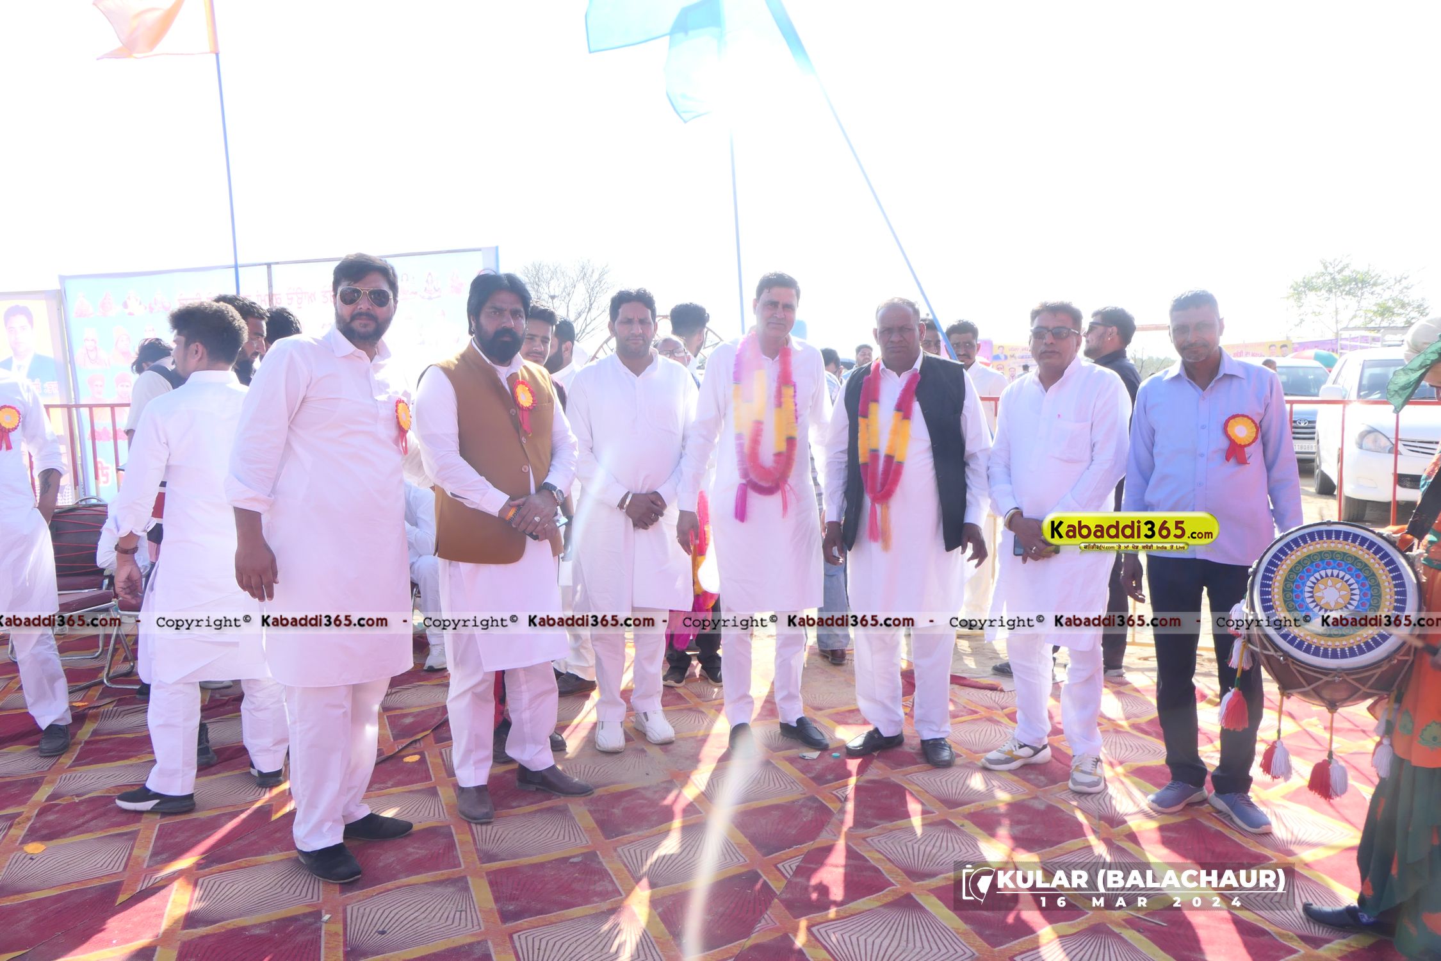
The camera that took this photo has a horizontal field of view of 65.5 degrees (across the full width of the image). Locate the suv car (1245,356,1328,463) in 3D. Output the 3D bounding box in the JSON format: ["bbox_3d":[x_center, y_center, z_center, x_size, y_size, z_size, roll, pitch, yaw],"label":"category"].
[{"bbox_3d":[9.070,-1.095,18.045,1.800,1.800,4.600,2,6,20],"label":"suv car"}]

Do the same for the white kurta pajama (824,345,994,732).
[{"bbox_3d":[0.698,0.270,4.173,0.650,1.454,0.390,2,6,16],"label":"white kurta pajama"}]

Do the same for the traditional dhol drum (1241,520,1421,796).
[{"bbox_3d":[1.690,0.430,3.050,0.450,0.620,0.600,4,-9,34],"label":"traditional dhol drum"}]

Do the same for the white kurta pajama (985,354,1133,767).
[{"bbox_3d":[1.216,0.294,4.015,0.540,1.458,0.390,3,7,29],"label":"white kurta pajama"}]

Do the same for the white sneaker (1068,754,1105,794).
[{"bbox_3d":[1.312,1.004,3.995,0.108,0.115,0.285,1,6,15],"label":"white sneaker"}]

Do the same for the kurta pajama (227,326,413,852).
[{"bbox_3d":[-1.185,0.325,3.317,0.420,1.551,0.580,4,7,34],"label":"kurta pajama"}]

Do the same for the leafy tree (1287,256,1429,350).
[{"bbox_3d":[22.762,-5.208,40.000,5.100,5.580,5.100,0,5,0],"label":"leafy tree"}]

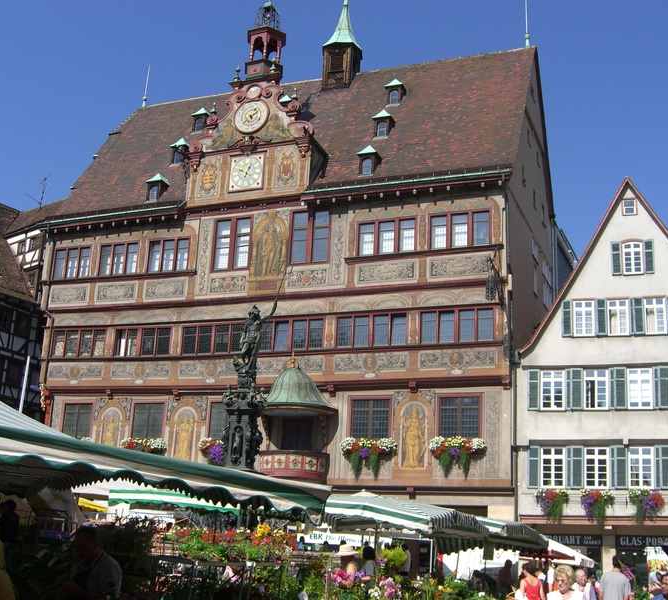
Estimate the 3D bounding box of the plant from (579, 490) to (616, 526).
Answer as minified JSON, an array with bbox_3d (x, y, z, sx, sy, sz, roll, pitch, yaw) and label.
[{"bbox_3d":[9.341,7.355,31.141,1.081,1.252,0.500,-3,-17,21],"label":"plant"}]

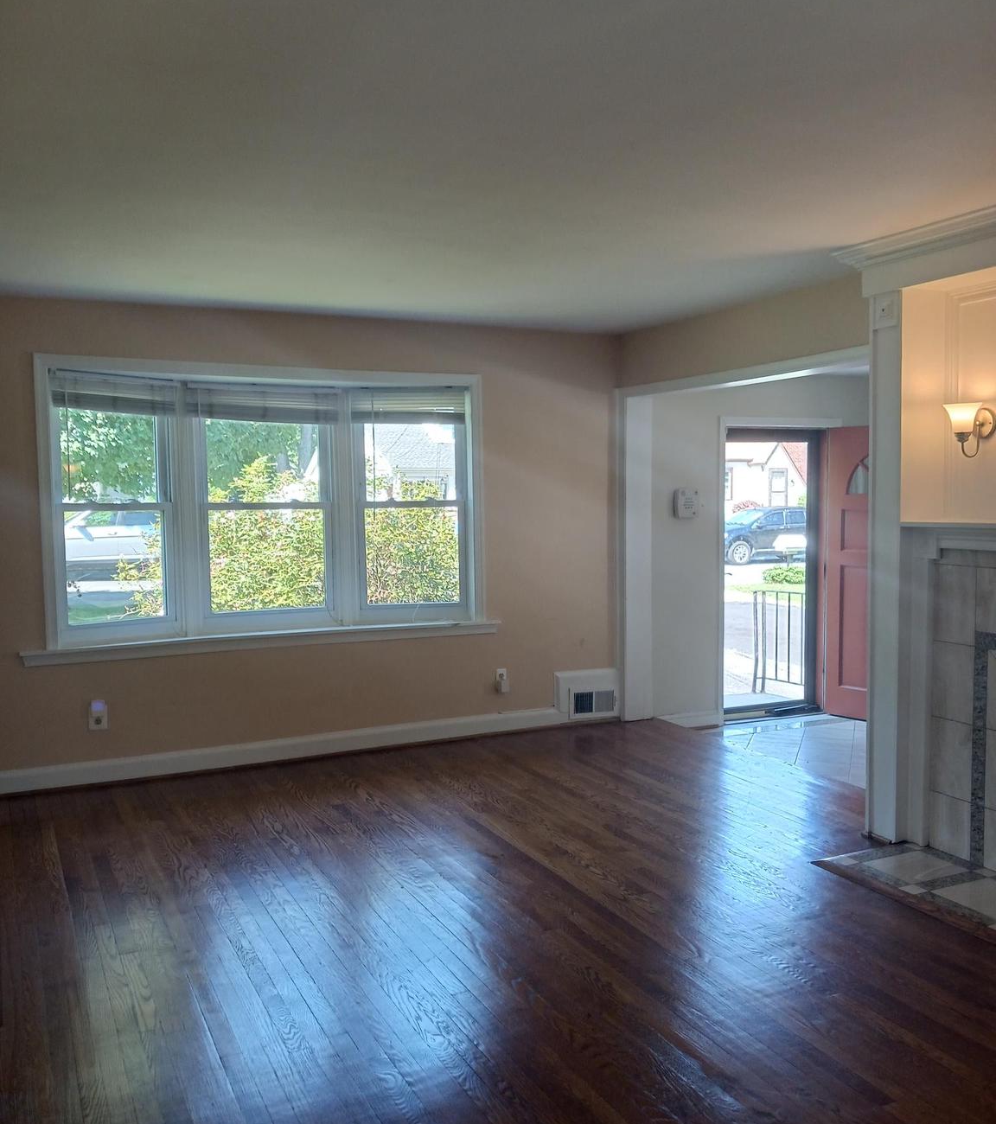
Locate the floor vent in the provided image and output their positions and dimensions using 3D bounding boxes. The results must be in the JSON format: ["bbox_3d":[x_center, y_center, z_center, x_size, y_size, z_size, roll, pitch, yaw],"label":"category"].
[{"bbox_3d":[0.570,0.852,6.564,0.438,0.320,0.065,-3,4,-26],"label":"floor vent"}]

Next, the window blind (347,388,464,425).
[{"bbox_3d":[-0.520,-0.917,6.104,0.680,0.210,0.045,-1,4,-3],"label":"window blind"}]

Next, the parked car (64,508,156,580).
[{"bbox_3d":[-9.249,-0.588,24.785,4.650,1.600,1.820,-3,4,-29],"label":"parked car"}]

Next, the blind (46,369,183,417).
[{"bbox_3d":[-1.985,-0.869,5.381,0.045,0.192,0.699,3,5,41],"label":"blind"}]

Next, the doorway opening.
[{"bbox_3d":[1.924,0.077,7.319,0.891,2.025,0.130,-3,4,-26],"label":"doorway opening"}]

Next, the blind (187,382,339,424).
[{"bbox_3d":[-1.319,-0.897,5.873,0.873,0.195,0.045,-3,4,-26],"label":"blind"}]

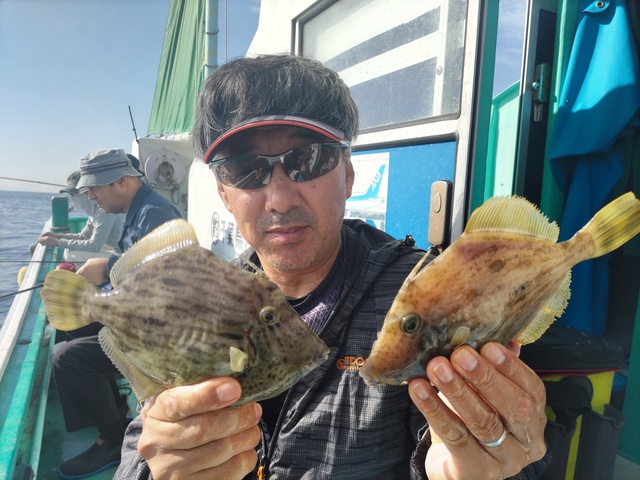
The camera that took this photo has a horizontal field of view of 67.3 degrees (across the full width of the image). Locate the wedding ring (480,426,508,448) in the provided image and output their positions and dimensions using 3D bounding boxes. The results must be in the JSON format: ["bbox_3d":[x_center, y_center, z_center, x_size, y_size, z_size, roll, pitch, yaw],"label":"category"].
[{"bbox_3d":[0.121,0.138,0.342,0.021,0.004,0.021,-25,24,12],"label":"wedding ring"}]

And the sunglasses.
[{"bbox_3d":[-0.038,-0.073,0.524,0.143,0.044,0.145,-8,7,0],"label":"sunglasses"}]

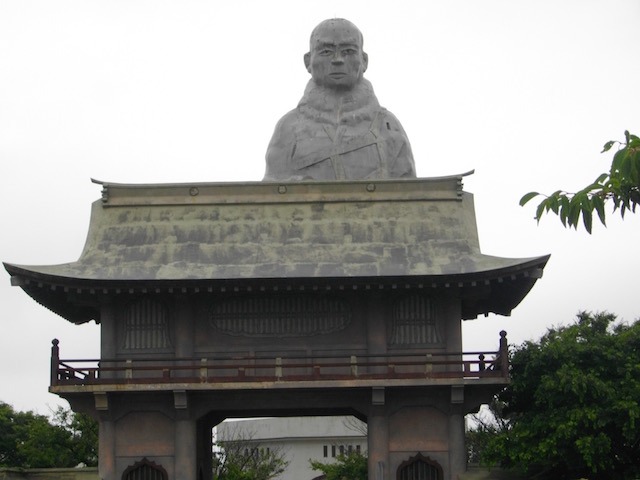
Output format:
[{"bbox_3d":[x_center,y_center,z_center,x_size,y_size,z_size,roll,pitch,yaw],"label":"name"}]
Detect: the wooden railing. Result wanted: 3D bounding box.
[{"bbox_3d":[-0.951,3.648,39.191,11.628,1.359,6.614,-1,-10,1],"label":"wooden railing"}]

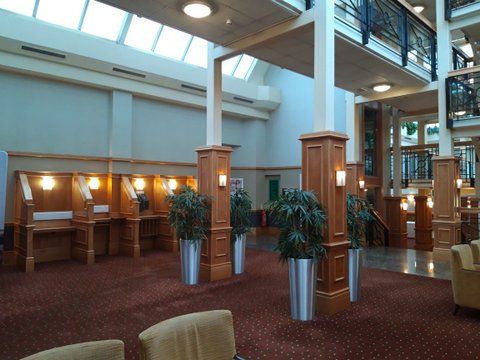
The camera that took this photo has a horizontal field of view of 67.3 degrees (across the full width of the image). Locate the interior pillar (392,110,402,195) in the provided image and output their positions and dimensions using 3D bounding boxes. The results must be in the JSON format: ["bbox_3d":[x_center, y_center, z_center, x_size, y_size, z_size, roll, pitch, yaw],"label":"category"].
[{"bbox_3d":[5.027,-0.853,11.520,0.192,2.784,0.192,1,-2,-43],"label":"interior pillar"}]

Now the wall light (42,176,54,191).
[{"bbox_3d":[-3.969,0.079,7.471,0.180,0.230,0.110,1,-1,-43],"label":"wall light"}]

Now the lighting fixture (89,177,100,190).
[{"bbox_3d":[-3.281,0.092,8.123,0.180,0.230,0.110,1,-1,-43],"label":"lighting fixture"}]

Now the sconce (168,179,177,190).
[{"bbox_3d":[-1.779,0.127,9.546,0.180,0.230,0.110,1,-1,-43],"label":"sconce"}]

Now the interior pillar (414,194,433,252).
[{"bbox_3d":[6.745,1.608,13.200,0.440,2.016,0.440,1,-2,-43],"label":"interior pillar"}]

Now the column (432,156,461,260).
[{"bbox_3d":[4.632,0.636,8.048,0.448,2.315,0.448,1,-2,-43],"label":"column"}]

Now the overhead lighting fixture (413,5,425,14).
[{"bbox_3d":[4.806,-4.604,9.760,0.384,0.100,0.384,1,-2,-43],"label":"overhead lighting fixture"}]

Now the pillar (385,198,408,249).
[{"bbox_3d":[4.938,1.448,11.360,0.432,1.808,0.432,1,-2,-43],"label":"pillar"}]

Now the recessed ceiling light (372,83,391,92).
[{"bbox_3d":[3.378,-2.172,8.576,0.408,0.100,0.408,1,-2,-43],"label":"recessed ceiling light"}]

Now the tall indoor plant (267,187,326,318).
[{"bbox_3d":[0.693,0.890,4.363,0.700,1.586,0.680,0,-1,9],"label":"tall indoor plant"}]

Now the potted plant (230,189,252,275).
[{"bbox_3d":[-0.013,0.935,6.617,0.600,1.566,0.600,0,-1,0],"label":"potted plant"}]

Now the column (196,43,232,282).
[{"bbox_3d":[-0.460,-0.363,6.506,0.448,4.192,0.448,1,-2,-43],"label":"column"}]

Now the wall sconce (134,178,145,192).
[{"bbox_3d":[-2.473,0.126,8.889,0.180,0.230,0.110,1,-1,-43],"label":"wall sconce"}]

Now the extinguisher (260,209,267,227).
[{"bbox_3d":[0.746,1.182,11.298,0.180,0.570,0.170,1,-1,-43],"label":"extinguisher"}]

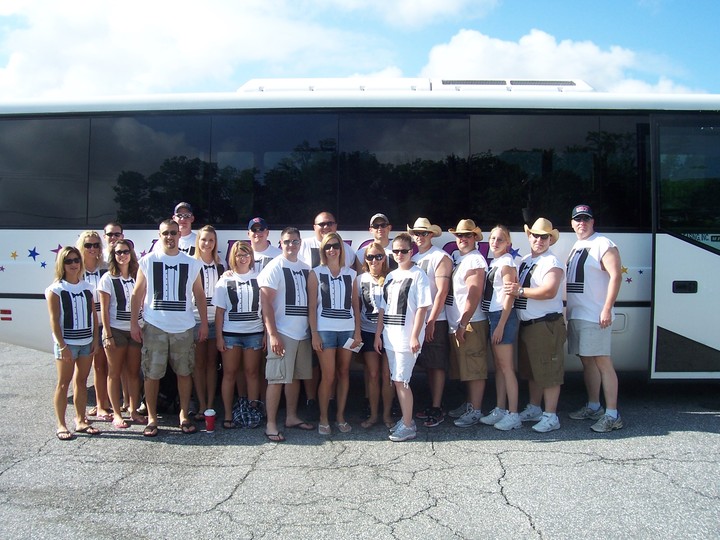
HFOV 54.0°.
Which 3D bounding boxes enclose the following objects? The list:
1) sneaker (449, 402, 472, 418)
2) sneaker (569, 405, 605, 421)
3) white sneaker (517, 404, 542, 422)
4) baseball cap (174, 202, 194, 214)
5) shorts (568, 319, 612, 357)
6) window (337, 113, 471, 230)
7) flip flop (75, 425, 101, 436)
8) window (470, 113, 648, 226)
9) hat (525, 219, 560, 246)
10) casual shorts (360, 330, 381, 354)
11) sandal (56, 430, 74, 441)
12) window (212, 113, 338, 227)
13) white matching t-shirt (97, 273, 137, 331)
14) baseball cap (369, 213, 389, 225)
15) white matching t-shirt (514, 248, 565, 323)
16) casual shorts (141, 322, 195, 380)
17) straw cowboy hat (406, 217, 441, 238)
[{"bbox_3d":[0.963,1.302,6.575,0.305,0.120,0.115,0,0,-32],"label":"sneaker"},{"bbox_3d":[2.072,1.304,6.470,0.310,0.125,0.115,0,2,-10],"label":"sneaker"},{"bbox_3d":[1.550,1.307,6.450,0.290,0.120,0.110,0,0,-33],"label":"white sneaker"},{"bbox_3d":[-1.593,-0.556,6.420,0.180,0.130,0.260,0,1,-8],"label":"baseball cap"},{"bbox_3d":[1.995,0.537,6.120,0.360,0.430,0.410,0,1,-27],"label":"shorts"},{"bbox_3d":[0.463,-1.024,7.350,1.370,1.200,0.050,1,0,4],"label":"window"},{"bbox_3d":[-2.228,1.304,5.782,0.245,0.050,0.095,1,0,26],"label":"flip flop"},{"bbox_3d":[1.980,-0.995,7.071,1.776,1.160,0.060,1,1,4],"label":"window"},{"bbox_3d":[1.591,-0.333,6.200,0.310,0.170,0.370,13,7,29],"label":"hat"},{"bbox_3d":[0.173,0.594,6.130,0.340,0.280,0.250,1,1,2],"label":"casual shorts"},{"bbox_3d":[-2.386,1.329,5.730,0.095,0.060,0.250,-1,2,-31],"label":"sandal"},{"bbox_3d":[-0.871,-1.031,7.257,1.306,1.170,0.060,1,1,4],"label":"window"},{"bbox_3d":[-2.060,0.273,6.120,0.420,0.500,0.270,0,1,-34],"label":"white matching t-shirt"},{"bbox_3d":[0.177,-0.476,6.600,0.180,0.125,0.260,0,0,2],"label":"baseball cap"},{"bbox_3d":[1.593,0.155,6.276,0.370,0.640,0.490,1,0,-28],"label":"white matching t-shirt"},{"bbox_3d":[-1.615,0.669,5.950,0.450,0.530,0.300,0,2,-16],"label":"casual shorts"},{"bbox_3d":[0.582,-0.380,6.330,0.290,0.160,0.350,2,2,34],"label":"straw cowboy hat"}]

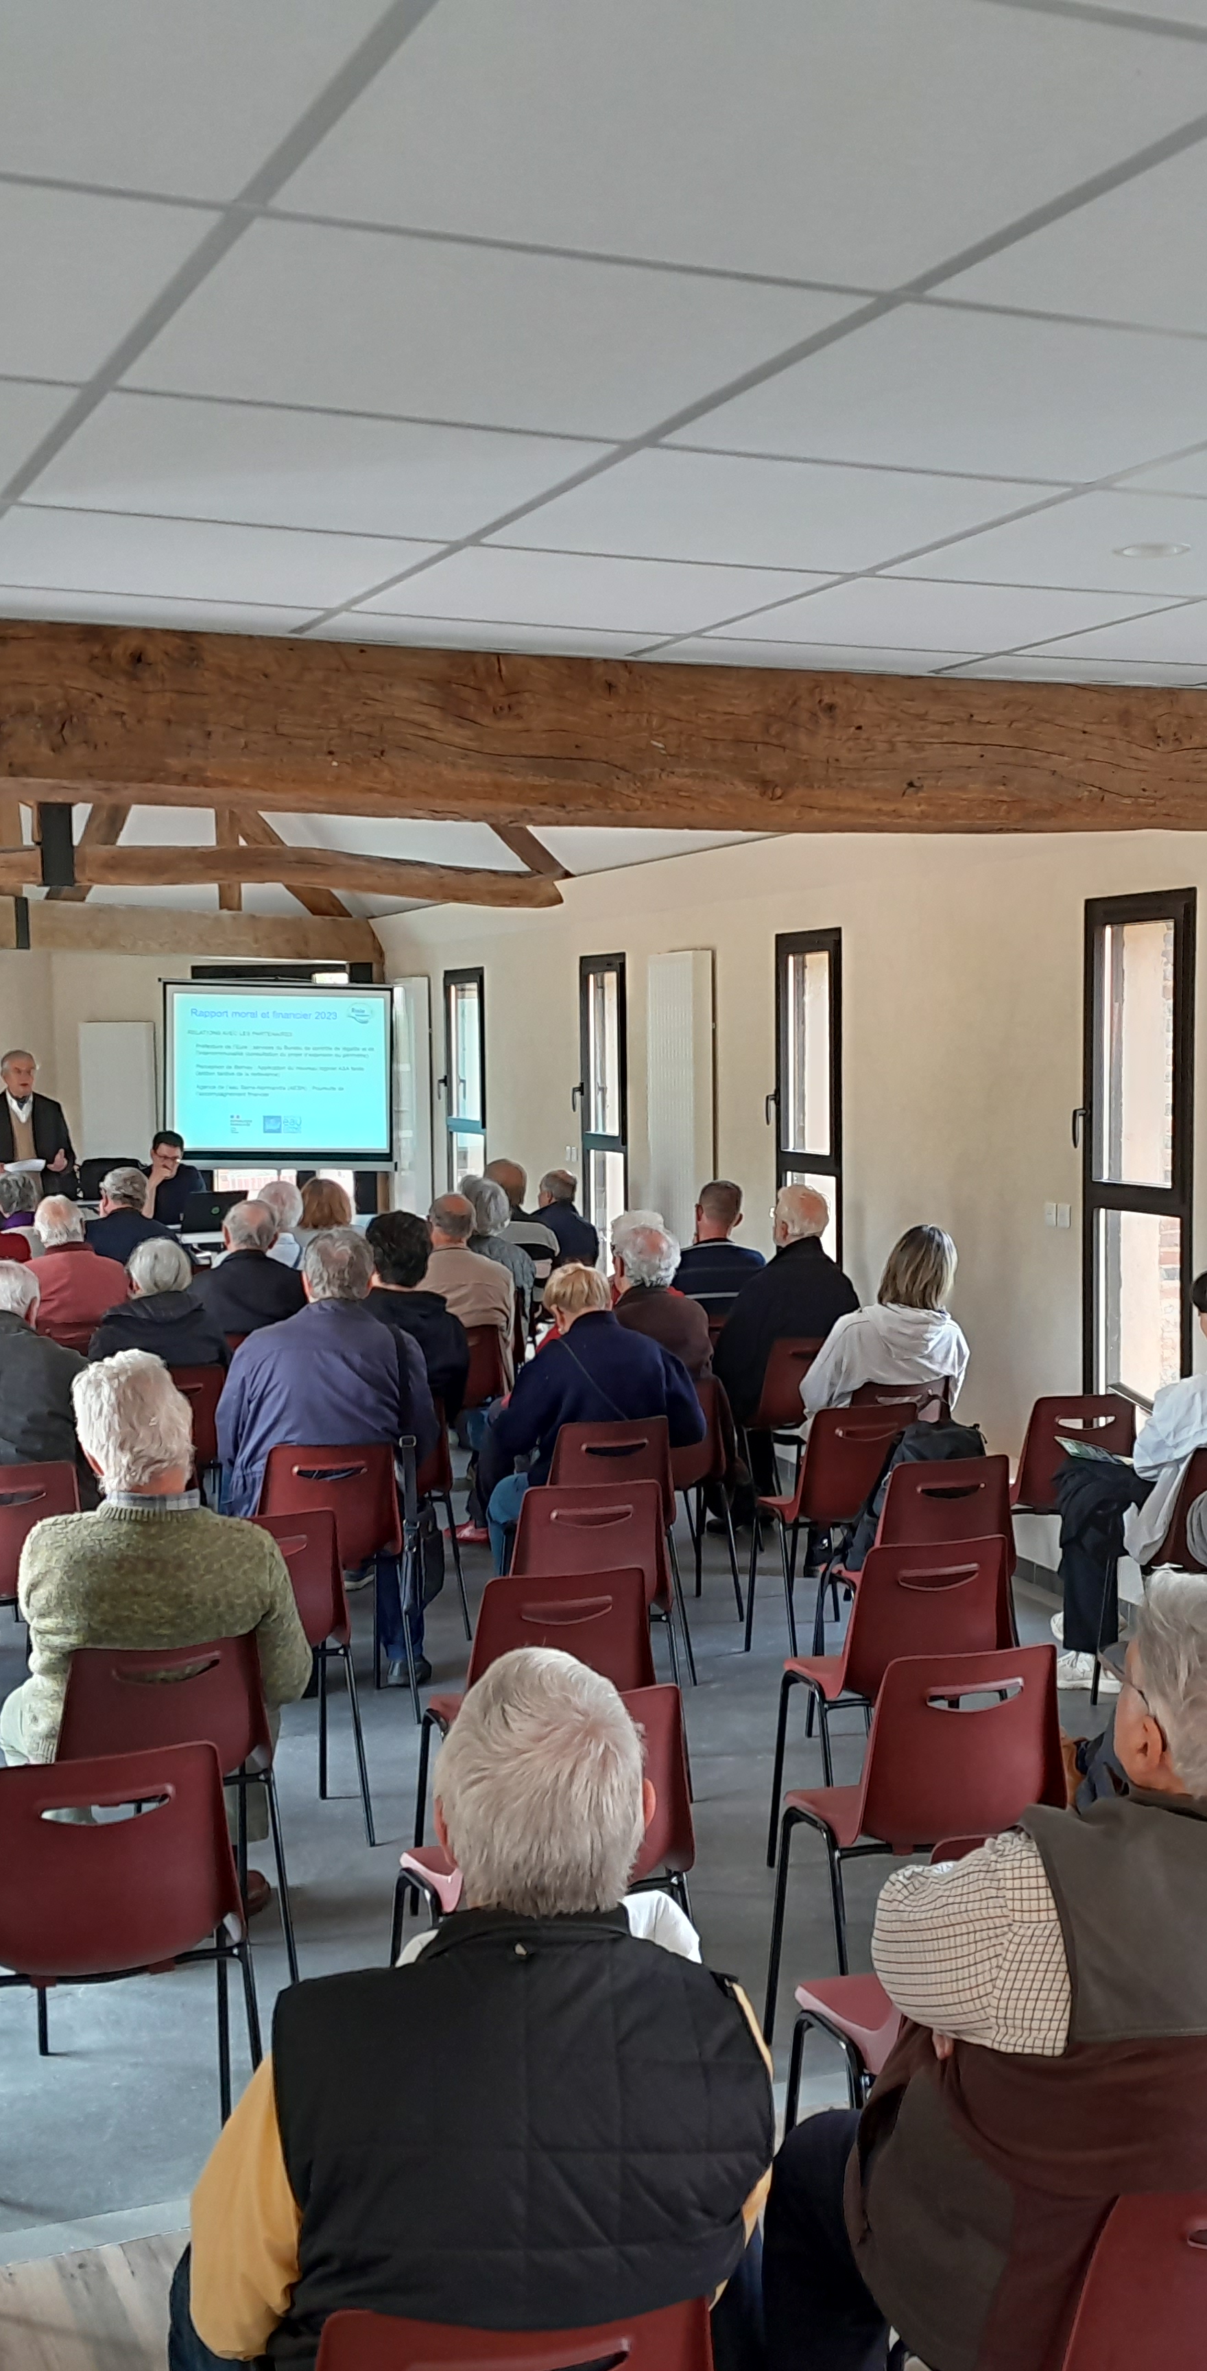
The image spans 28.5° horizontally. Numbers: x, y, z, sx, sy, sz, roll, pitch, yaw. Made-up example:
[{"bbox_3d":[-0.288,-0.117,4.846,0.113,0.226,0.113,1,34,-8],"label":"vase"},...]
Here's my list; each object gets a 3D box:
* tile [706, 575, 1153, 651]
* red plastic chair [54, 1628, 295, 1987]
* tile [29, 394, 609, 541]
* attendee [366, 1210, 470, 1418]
[{"bbox_3d":[0.548,-0.935,3.872,0.605,0.020,0.590,-2,4,-23],"label":"tile"},{"bbox_3d":[-0.880,1.191,4.620,0.470,0.790,0.520,-2,4,-21],"label":"red plastic chair"},{"bbox_3d":[-0.355,-0.863,2.850,0.605,0.020,0.590,-2,4,-23],"label":"tile"},{"bbox_3d":[-0.720,0.733,7.450,0.500,1.330,0.800,-2,4,-19],"label":"attendee"}]

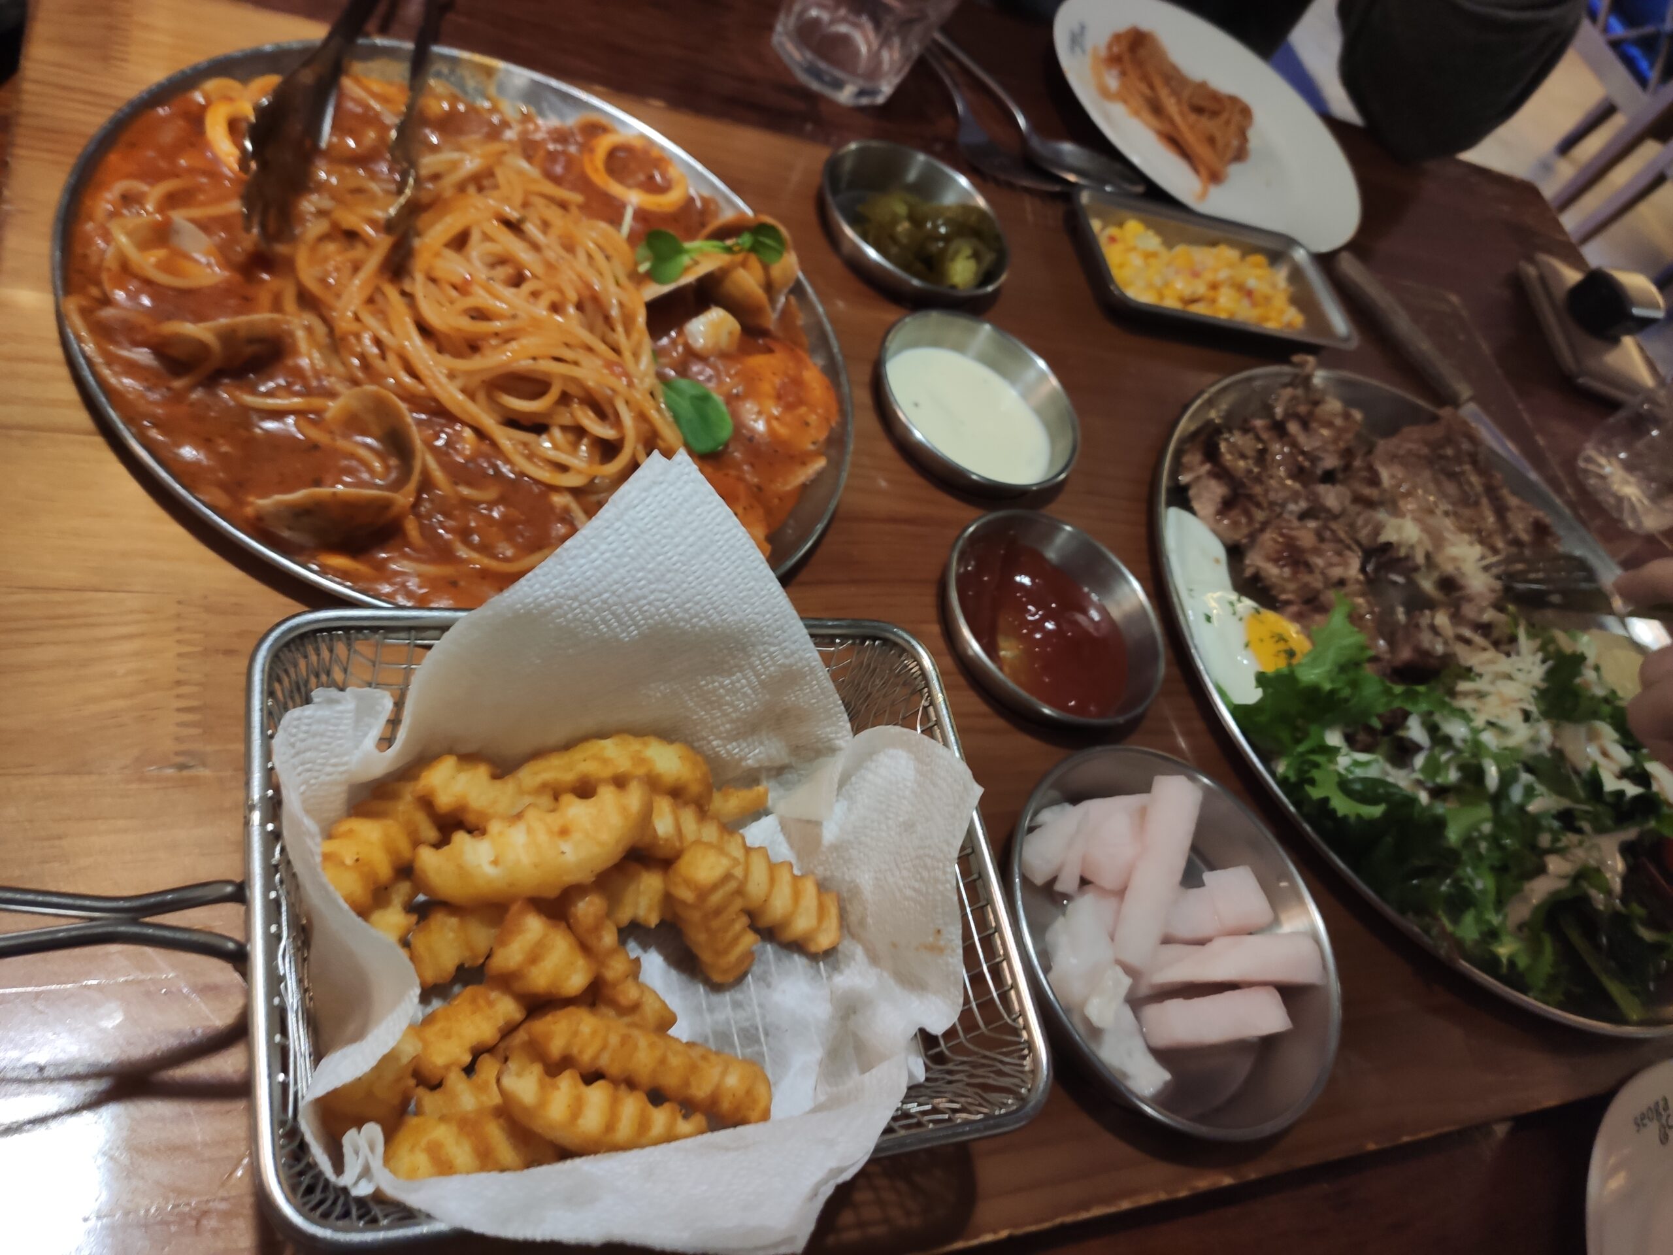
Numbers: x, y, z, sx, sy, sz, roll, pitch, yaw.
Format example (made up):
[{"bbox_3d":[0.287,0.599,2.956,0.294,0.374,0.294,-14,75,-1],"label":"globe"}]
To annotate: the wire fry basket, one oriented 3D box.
[{"bbox_3d":[-0.050,0.072,0.311,0.173,0.063,0.136,1,59,-28],"label":"wire fry basket"}]

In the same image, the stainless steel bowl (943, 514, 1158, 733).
[{"bbox_3d":[0.071,0.003,0.445,0.086,0.029,0.086,14,54,-20],"label":"stainless steel bowl"}]

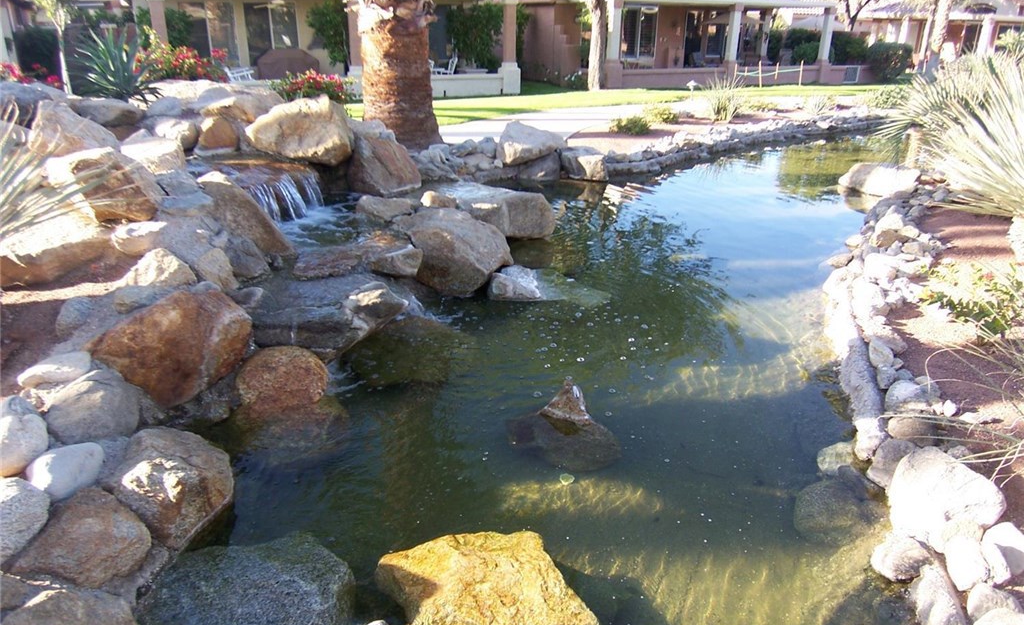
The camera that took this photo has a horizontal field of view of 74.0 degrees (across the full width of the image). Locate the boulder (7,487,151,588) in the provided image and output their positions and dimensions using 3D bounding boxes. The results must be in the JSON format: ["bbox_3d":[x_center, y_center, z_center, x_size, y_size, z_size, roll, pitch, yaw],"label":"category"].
[{"bbox_3d":[-1.330,0.685,2.100,0.400,0.220,0.300,-15,26,-35],"label":"boulder"}]

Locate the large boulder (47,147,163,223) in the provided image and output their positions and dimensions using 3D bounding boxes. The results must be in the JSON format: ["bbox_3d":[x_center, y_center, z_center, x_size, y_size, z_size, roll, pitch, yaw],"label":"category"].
[{"bbox_3d":[-2.717,-0.884,4.534,0.680,0.450,0.500,9,23,23],"label":"large boulder"}]

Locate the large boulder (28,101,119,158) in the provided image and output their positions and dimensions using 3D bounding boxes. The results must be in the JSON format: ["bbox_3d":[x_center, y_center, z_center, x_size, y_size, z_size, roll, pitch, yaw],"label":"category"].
[{"bbox_3d":[-3.378,-1.422,5.238,0.580,0.450,0.470,12,24,28],"label":"large boulder"}]

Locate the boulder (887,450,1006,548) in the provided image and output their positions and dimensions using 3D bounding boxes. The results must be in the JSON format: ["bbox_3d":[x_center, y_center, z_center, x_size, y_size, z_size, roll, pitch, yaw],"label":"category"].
[{"bbox_3d":[1.690,0.679,2.639,0.400,0.340,0.360,7,22,19],"label":"boulder"}]

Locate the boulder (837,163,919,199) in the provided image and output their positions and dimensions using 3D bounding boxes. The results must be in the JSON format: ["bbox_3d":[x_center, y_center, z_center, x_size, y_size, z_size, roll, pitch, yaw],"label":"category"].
[{"bbox_3d":[4.657,-1.691,8.700,0.980,0.420,0.720,10,23,25],"label":"boulder"}]

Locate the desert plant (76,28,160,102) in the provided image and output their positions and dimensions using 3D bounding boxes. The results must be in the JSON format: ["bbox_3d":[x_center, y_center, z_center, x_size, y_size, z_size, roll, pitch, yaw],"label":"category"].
[{"bbox_3d":[-5.290,-3.348,9.200,1.080,0.980,1.020,-11,23,-27],"label":"desert plant"}]

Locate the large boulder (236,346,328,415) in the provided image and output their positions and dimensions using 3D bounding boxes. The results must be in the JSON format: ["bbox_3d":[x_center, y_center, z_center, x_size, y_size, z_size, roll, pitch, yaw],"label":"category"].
[{"bbox_3d":[-1.193,0.421,3.536,0.430,0.340,0.380,0,21,0],"label":"large boulder"}]

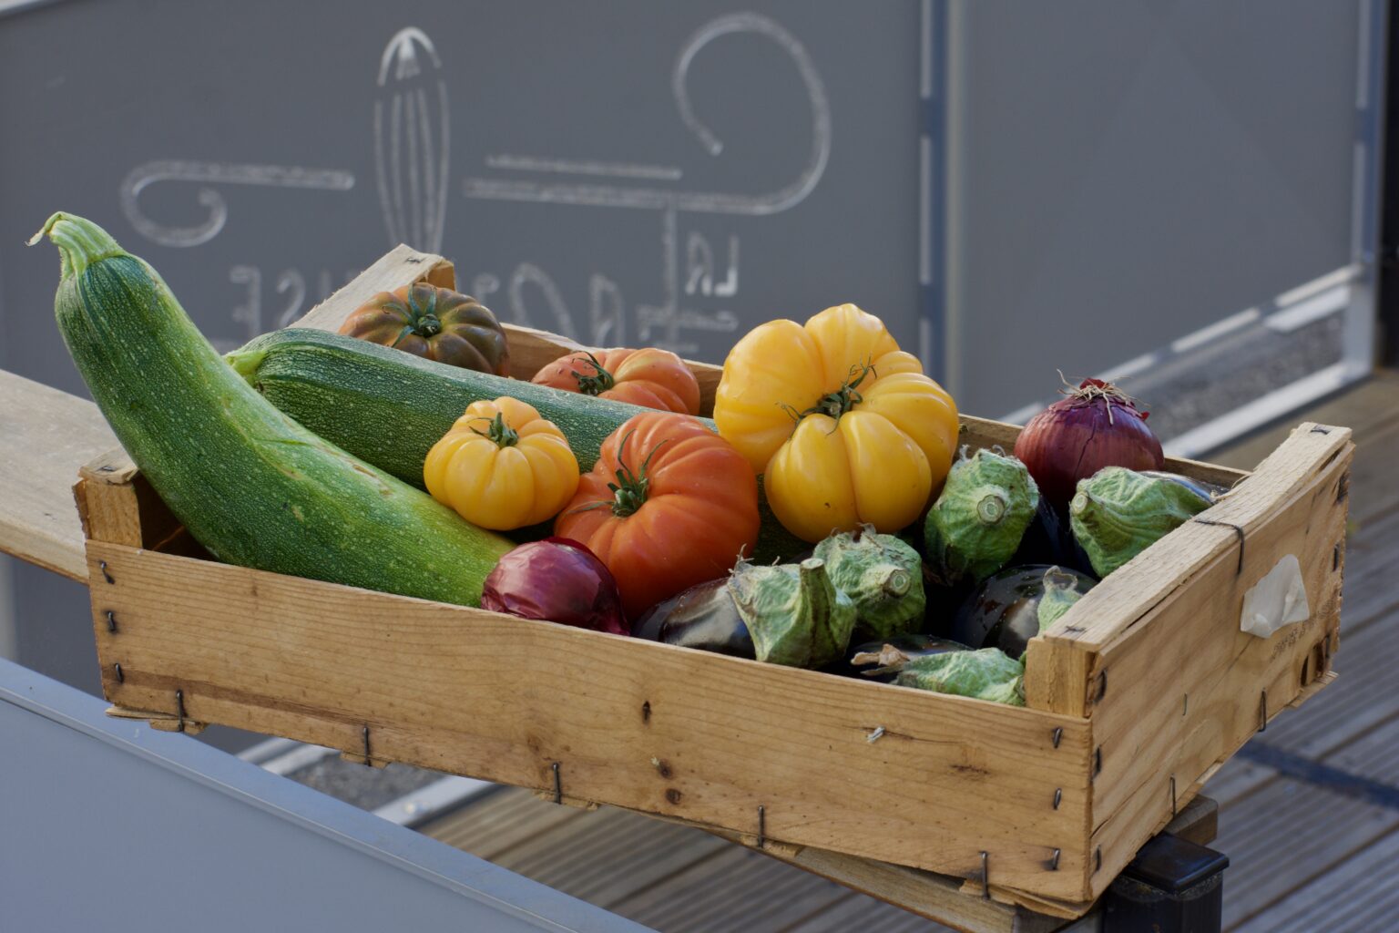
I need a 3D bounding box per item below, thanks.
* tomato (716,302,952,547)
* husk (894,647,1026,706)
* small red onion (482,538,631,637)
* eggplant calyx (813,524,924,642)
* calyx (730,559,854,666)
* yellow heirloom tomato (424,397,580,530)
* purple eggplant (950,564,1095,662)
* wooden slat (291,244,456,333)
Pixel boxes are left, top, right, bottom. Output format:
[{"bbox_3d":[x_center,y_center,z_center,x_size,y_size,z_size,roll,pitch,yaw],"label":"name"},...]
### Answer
[{"bbox_3d":[0.061,-0.019,2.127,0.107,0.108,0.082,0,-23,0],"label":"tomato"},{"bbox_3d":[0.111,0.093,2.045,0.062,0.043,0.046,10,22,28],"label":"husk"},{"bbox_3d":[-0.065,0.059,2.132,0.062,0.059,0.064,-1,19,0],"label":"small red onion"},{"bbox_3d":[0.075,0.052,2.101,0.051,0.054,0.051,-11,22,-26],"label":"eggplant calyx"},{"bbox_3d":[0.040,0.065,2.086,0.057,0.051,0.051,14,24,37],"label":"calyx"},{"bbox_3d":[-0.090,-0.001,2.179,0.071,0.055,0.071,0,40,0],"label":"yellow heirloom tomato"},{"bbox_3d":[0.142,0.078,2.086,0.080,0.077,0.108,-6,20,-14],"label":"purple eggplant"},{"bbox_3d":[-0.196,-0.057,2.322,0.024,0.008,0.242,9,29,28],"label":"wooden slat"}]

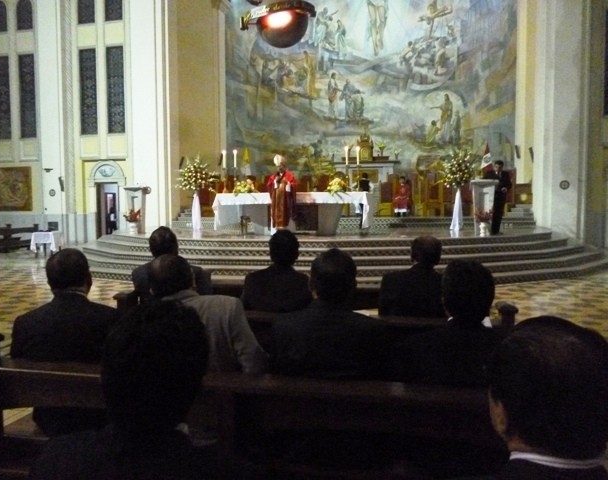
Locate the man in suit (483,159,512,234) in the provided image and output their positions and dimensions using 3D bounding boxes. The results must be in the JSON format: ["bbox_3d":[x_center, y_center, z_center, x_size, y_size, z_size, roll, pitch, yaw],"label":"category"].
[{"bbox_3d":[4.433,-0.957,11.800,0.580,1.700,0.420,1,4,22],"label":"man in suit"}]

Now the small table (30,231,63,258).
[{"bbox_3d":[-7.943,0.157,16.000,0.680,0.780,0.660,0,3,3],"label":"small table"}]

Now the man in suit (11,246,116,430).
[{"bbox_3d":[-0.910,0.647,2.284,0.490,1.250,0.750,0,3,7],"label":"man in suit"}]

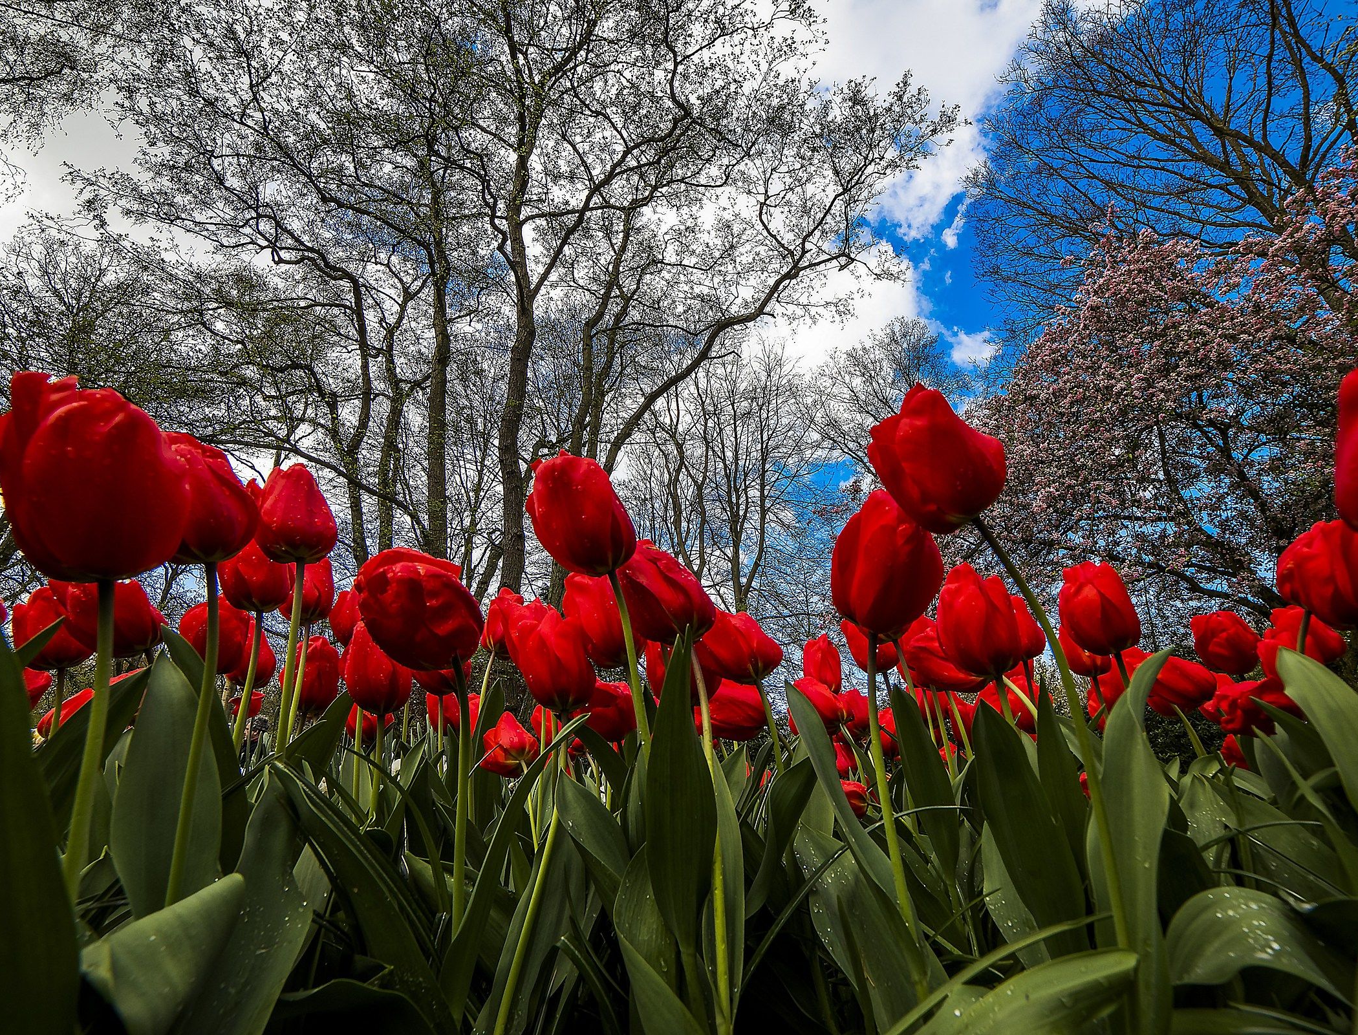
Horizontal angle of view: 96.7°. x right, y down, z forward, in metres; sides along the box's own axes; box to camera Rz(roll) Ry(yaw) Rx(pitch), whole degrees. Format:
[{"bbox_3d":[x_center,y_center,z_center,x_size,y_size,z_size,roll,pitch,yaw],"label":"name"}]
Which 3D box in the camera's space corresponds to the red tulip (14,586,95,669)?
[{"bbox_3d":[-0.563,0.101,0.544,0.055,0.068,0.055,-20,-1,44],"label":"red tulip"}]

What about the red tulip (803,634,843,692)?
[{"bbox_3d":[0.165,0.170,0.699,0.045,0.068,0.045,-8,-21,11],"label":"red tulip"}]

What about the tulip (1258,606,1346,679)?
[{"bbox_3d":[0.621,0.124,0.604,0.065,0.063,0.063,34,19,9],"label":"tulip"}]

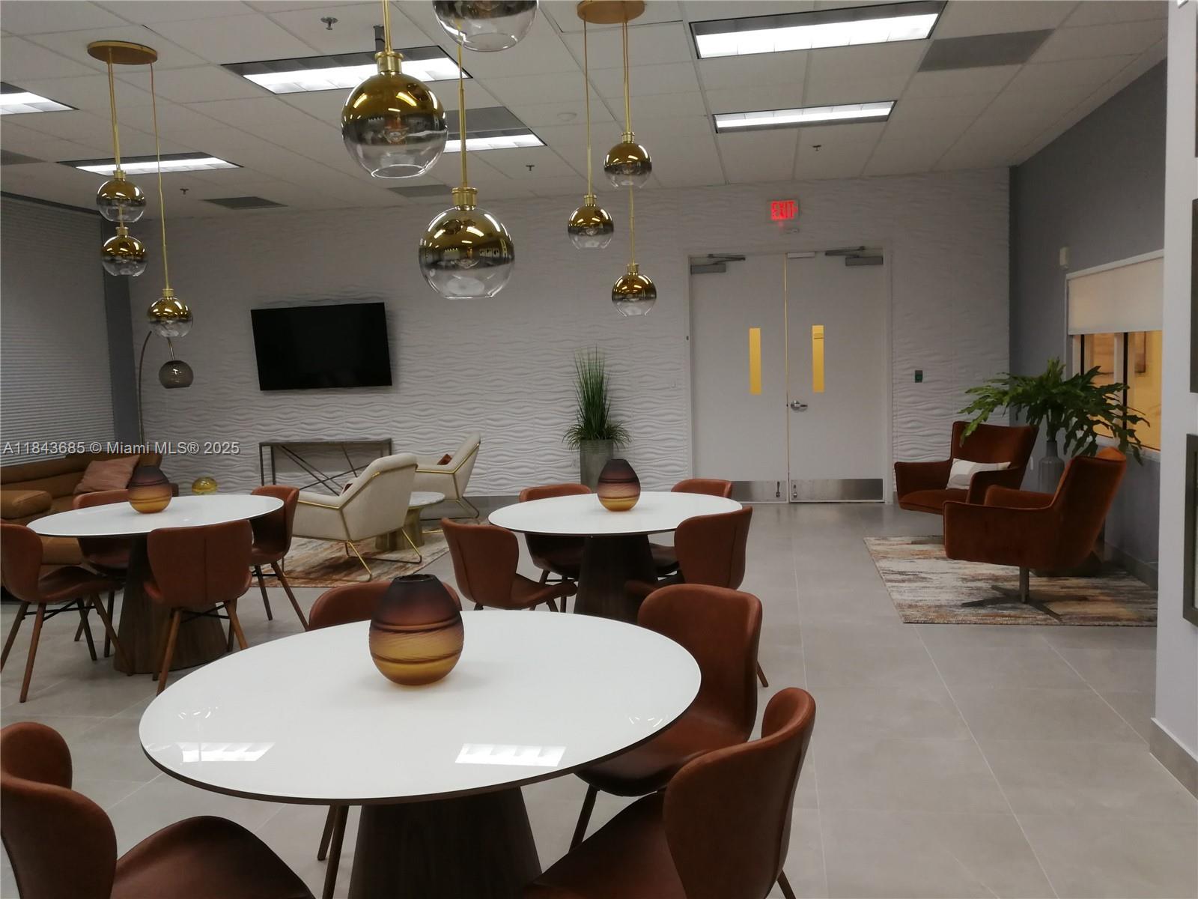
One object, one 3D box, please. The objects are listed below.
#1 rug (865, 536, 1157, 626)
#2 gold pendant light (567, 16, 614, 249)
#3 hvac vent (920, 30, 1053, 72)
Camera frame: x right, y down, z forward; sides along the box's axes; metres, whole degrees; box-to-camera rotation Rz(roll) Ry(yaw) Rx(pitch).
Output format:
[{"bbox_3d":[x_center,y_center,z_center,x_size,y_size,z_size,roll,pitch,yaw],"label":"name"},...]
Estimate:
[{"bbox_3d":[2.629,0.799,6.101,1.530,0.010,2.450,-1,5,11],"label":"rug"},{"bbox_3d":[-0.052,-1.517,4.496,0.222,1.086,0.222,-1,6,11],"label":"gold pendant light"},{"bbox_3d":[2.155,-2.234,5.245,0.600,0.030,0.590,-1,6,11],"label":"hvac vent"}]

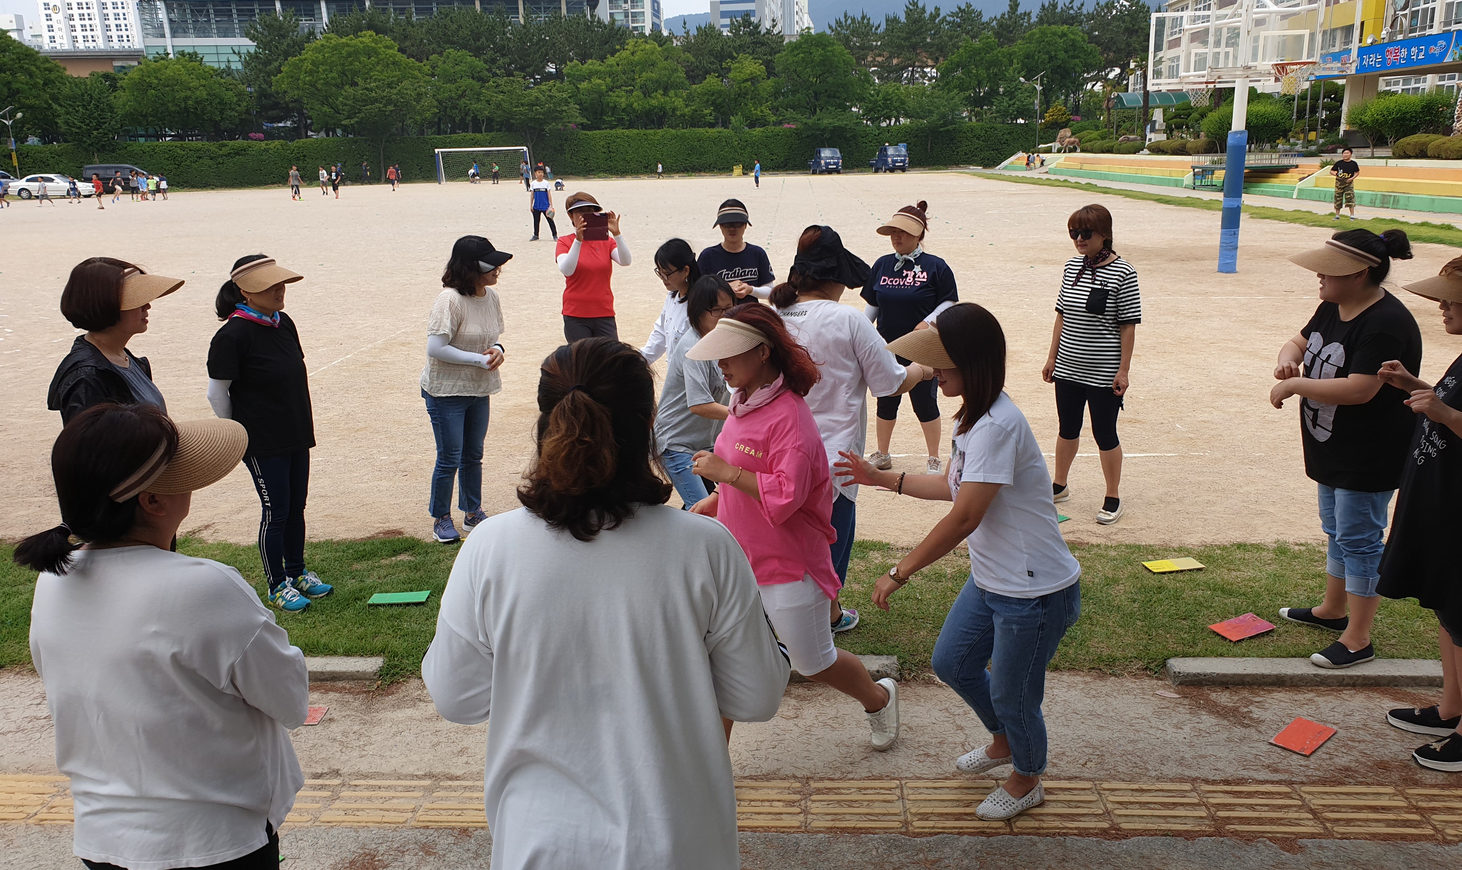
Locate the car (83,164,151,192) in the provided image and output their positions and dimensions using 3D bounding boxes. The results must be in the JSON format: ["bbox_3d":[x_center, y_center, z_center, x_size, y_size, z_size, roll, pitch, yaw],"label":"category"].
[{"bbox_3d":[-41.580,-17.467,75.000,5.100,1.950,1.900,-4,15,-9],"label":"car"}]

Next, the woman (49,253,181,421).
[{"bbox_3d":[-2.128,0.171,3.973,0.400,1.620,0.480,0,15,6],"label":"woman"}]

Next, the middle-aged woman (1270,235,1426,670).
[{"bbox_3d":[2.330,0.028,4.139,0.460,1.590,0.530,-4,15,-10],"label":"middle-aged woman"}]

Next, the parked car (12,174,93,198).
[{"bbox_3d":[-40.394,-14.848,65.600,4.750,1.420,1.820,-4,14,-8],"label":"parked car"}]

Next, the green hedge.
[{"bbox_3d":[-12.760,-20.930,82.500,75.611,3.400,1.000,-4,15,-8],"label":"green hedge"}]

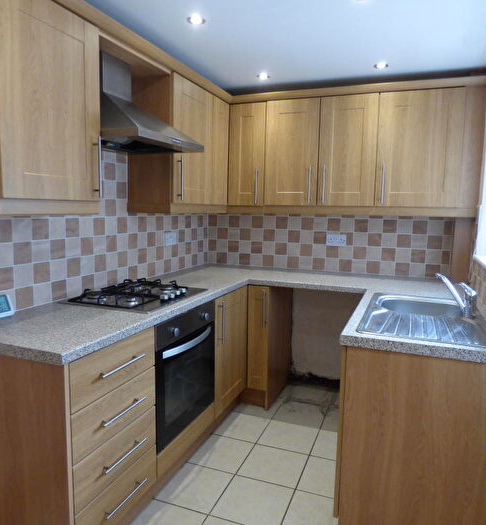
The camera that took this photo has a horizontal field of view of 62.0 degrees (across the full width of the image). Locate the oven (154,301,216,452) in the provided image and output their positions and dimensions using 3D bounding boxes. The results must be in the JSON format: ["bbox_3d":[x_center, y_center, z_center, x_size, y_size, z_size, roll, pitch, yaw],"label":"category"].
[{"bbox_3d":[-0.526,0.529,2.162,0.565,0.610,0.600,3,7,21],"label":"oven"}]

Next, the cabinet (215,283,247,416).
[{"bbox_3d":[-0.336,0.518,2.665,0.580,0.715,0.495,4,7,22],"label":"cabinet"}]

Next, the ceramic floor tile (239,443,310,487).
[{"bbox_3d":[0.163,1.075,2.136,0.304,0.010,0.305,3,7,21],"label":"ceramic floor tile"}]

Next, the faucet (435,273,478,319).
[{"bbox_3d":[0.967,0.143,1.837,0.185,0.185,0.055,6,9,38],"label":"faucet"}]

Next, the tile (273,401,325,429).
[{"bbox_3d":[0.401,1.037,2.764,0.311,0.010,0.311,4,7,22],"label":"tile"}]

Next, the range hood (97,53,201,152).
[{"bbox_3d":[-0.560,-0.797,2.032,0.509,0.441,0.595,4,7,22],"label":"range hood"}]

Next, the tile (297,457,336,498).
[{"bbox_3d":[0.459,1.121,2.072,0.311,0.010,0.311,4,7,22],"label":"tile"}]

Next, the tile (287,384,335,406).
[{"bbox_3d":[0.516,1.005,3.047,0.311,0.010,0.305,4,7,22],"label":"tile"}]

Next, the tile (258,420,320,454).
[{"bbox_3d":[0.285,1.070,2.477,0.311,0.010,0.311,4,7,22],"label":"tile"}]

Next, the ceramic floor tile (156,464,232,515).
[{"bbox_3d":[-0.241,1.117,2.014,0.311,0.010,0.311,4,7,22],"label":"ceramic floor tile"}]

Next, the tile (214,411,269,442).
[{"bbox_3d":[-0.005,1.025,2.524,0.296,0.010,0.300,3,7,21],"label":"tile"}]

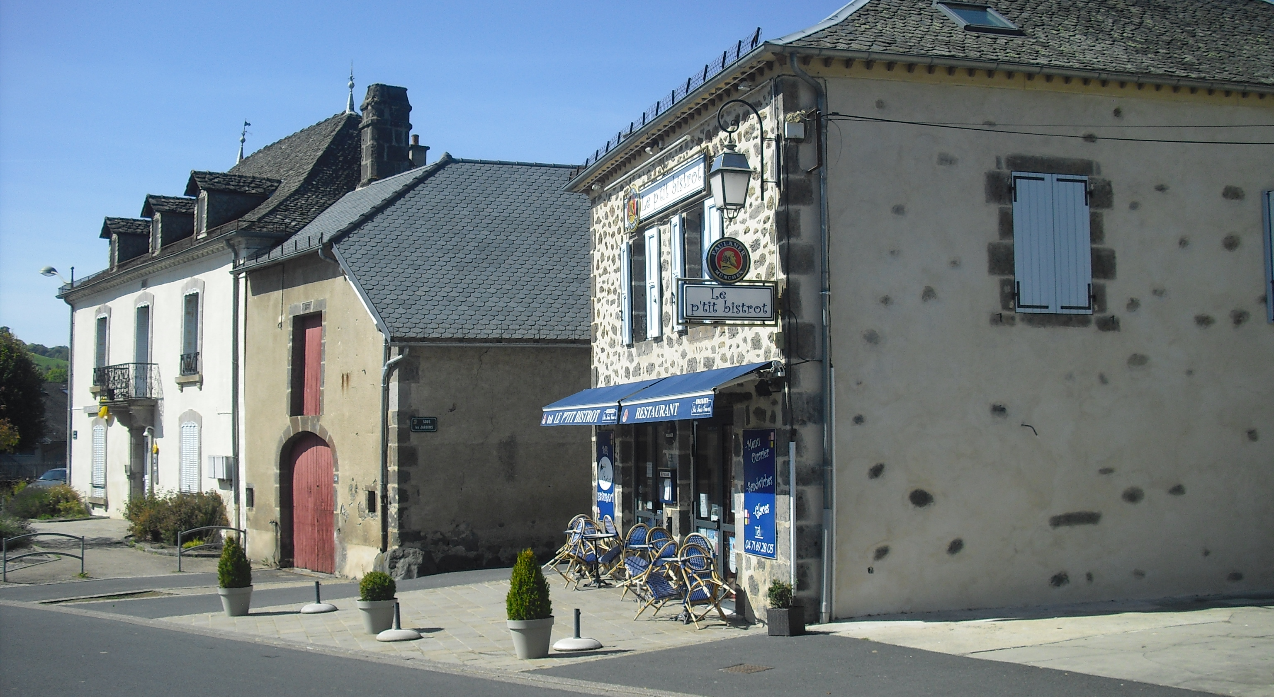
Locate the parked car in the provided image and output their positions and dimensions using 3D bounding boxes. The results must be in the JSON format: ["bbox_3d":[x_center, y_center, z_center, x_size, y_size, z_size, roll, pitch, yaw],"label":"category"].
[{"bbox_3d":[-18.833,4.819,47.788,1.750,1.500,4.200,-3,-5,38],"label":"parked car"}]

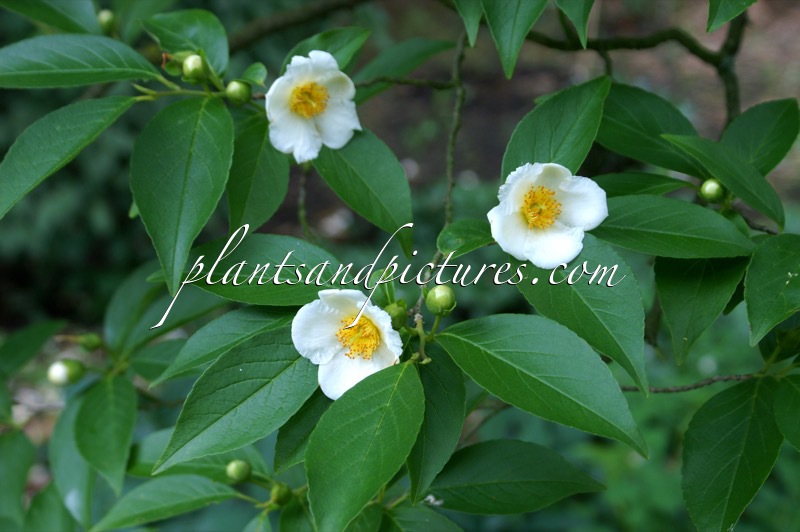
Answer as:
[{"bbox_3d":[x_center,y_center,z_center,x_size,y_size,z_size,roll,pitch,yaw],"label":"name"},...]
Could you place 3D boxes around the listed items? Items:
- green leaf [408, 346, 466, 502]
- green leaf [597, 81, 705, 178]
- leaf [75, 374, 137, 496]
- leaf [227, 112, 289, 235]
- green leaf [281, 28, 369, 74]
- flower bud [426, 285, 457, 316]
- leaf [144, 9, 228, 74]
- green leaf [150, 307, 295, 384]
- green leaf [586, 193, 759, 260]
[{"bbox_3d":[0.015,0.067,0.700,0.029,0.068,0.012,7,-12,-16],"label":"green leaf"},{"bbox_3d":[0.118,-0.065,0.830,0.088,0.012,0.038,26,58,-7],"label":"green leaf"},{"bbox_3d":[-0.156,0.089,0.882,0.034,0.064,0.010,-6,-14,-1],"label":"leaf"},{"bbox_3d":[-0.070,-0.044,0.820,0.034,0.066,0.011,15,18,-4],"label":"leaf"},{"bbox_3d":[-0.032,-0.090,0.725,0.056,0.013,0.032,-31,49,-31],"label":"green leaf"},{"bbox_3d":[0.019,0.016,0.785,0.015,0.015,0.015,3,15,0],"label":"flower bud"},{"bbox_3d":[-0.091,-0.095,0.715,0.032,0.014,0.052,-33,55,-27],"label":"leaf"},{"bbox_3d":[-0.074,0.036,0.805,0.101,0.013,0.039,-21,48,6],"label":"green leaf"},{"bbox_3d":[0.126,-0.017,0.785,0.083,0.010,0.035,6,49,7],"label":"green leaf"}]

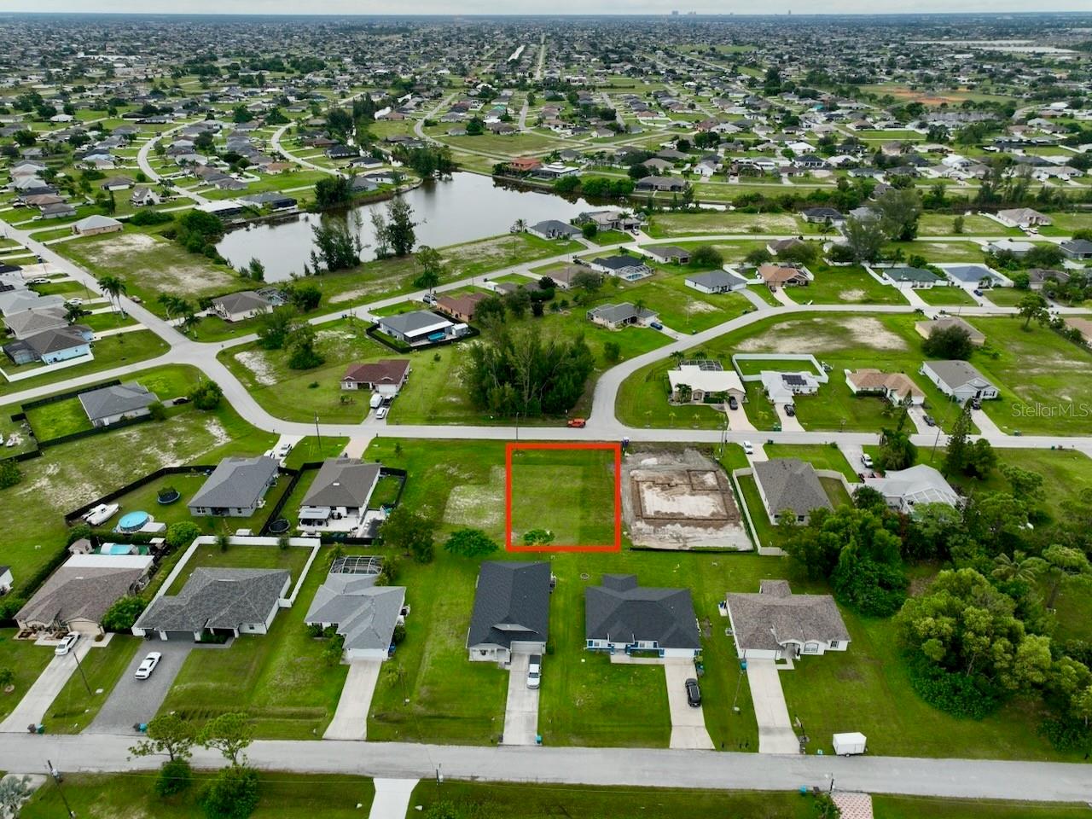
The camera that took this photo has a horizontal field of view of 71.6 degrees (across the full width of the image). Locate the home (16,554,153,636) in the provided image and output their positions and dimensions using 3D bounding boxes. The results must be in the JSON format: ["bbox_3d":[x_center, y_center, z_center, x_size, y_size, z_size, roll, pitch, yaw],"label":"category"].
[{"bbox_3d":[-83.410,32.440,137.270,16.890,5.300,18.900,0,28,0],"label":"home"}]

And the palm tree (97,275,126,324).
[{"bbox_3d":[-147.744,-38.074,258.954,8.500,13.000,8.500,0,28,0],"label":"palm tree"}]

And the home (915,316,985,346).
[{"bbox_3d":[131.870,-26.070,247.430,16.390,5.300,15.380,0,28,1],"label":"home"}]

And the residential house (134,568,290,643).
[{"bbox_3d":[-59.080,33.640,134.960,23.120,5.300,16.290,0,28,1],"label":"residential house"}]

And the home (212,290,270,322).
[{"bbox_3d":[-104.163,-36.286,260.083,14.390,5.000,17.850,-21,34,-34],"label":"home"}]

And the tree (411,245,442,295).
[{"bbox_3d":[-44.301,-52.024,282.217,10.000,16.000,10.000,0,28,0],"label":"tree"}]

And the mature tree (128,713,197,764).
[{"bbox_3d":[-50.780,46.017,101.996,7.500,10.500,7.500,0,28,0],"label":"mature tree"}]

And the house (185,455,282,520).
[{"bbox_3d":[-65.800,15.254,161.706,13.000,5.400,19.800,1,28,1],"label":"house"}]

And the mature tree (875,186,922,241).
[{"bbox_3d":[161.870,-87.515,345.302,17.000,20.000,17.000,0,28,0],"label":"mature tree"}]

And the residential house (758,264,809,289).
[{"bbox_3d":[91.511,-52.156,294.054,15.110,5.200,16.890,0,28,1],"label":"residential house"}]

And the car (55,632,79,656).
[{"bbox_3d":[-79.157,38.672,125.649,1.850,1.450,4.700,-2,28,-4],"label":"car"}]

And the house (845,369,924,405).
[{"bbox_3d":[92.815,-7.305,208.909,17.280,5.200,17.040,1,28,2],"label":"house"}]

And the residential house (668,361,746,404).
[{"bbox_3d":[43.200,-8.832,208.017,19.000,4.900,20.600,1,28,1],"label":"residential house"}]

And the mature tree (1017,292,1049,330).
[{"bbox_3d":[157.000,-31.269,243.784,9.000,11.300,9.000,1,28,1],"label":"mature tree"}]

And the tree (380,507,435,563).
[{"bbox_3d":[-26.200,23.440,142.283,9.300,9.000,9.300,1,28,1],"label":"tree"}]

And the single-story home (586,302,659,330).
[{"bbox_3d":[25.154,-31.937,251.818,17.550,5.000,17.250,-20,34,-33],"label":"single-story home"}]

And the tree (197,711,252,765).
[{"bbox_3d":[-43.660,46.330,105.420,6.900,10.500,6.900,0,28,0],"label":"tree"}]

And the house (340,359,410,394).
[{"bbox_3d":[-49.470,-10.780,218.820,17.290,5.300,16.890,-1,28,-1],"label":"house"}]

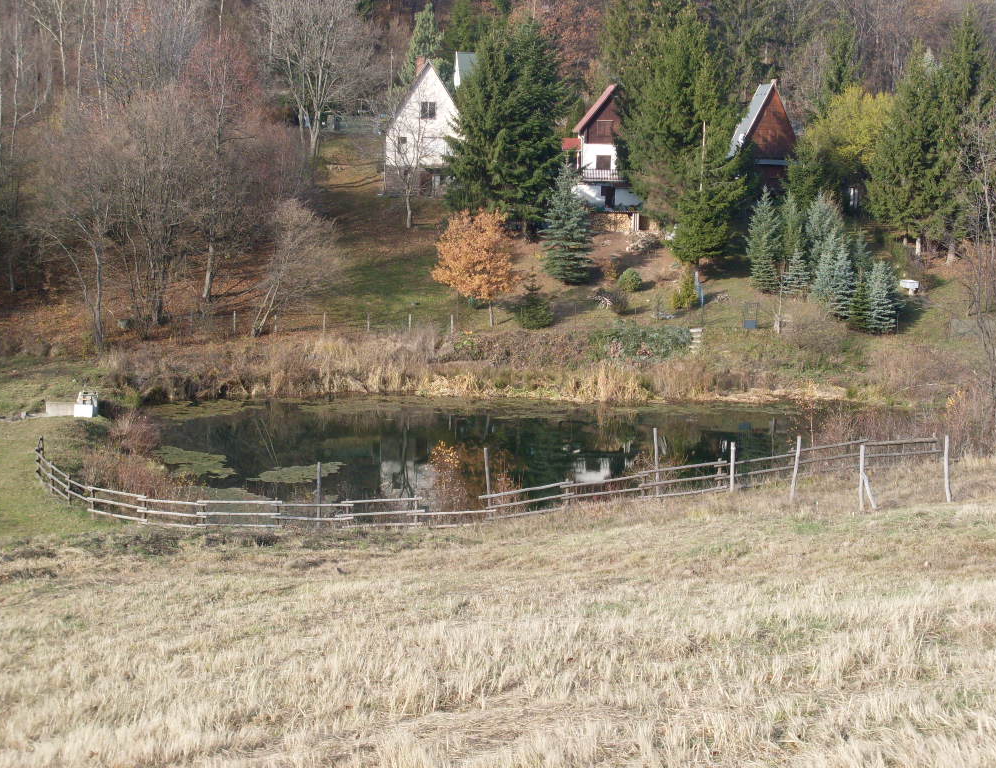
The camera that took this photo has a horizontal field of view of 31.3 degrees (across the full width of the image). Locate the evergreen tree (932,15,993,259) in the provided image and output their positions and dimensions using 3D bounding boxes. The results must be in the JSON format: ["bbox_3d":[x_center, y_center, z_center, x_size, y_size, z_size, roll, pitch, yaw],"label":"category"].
[{"bbox_3d":[33.739,-18.111,128.942,4.504,17.960,4.504,1,9,0],"label":"evergreen tree"}]

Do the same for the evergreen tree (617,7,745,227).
[{"bbox_3d":[13.960,-20.230,135.750,9.790,16.930,9.790,1,9,0],"label":"evergreen tree"}]

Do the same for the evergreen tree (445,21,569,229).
[{"bbox_3d":[0.650,-19.440,134.770,9.420,16.000,9.420,1,9,0],"label":"evergreen tree"}]

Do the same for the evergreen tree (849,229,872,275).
[{"bbox_3d":[25.651,-9.018,125.596,1.769,3.817,1.769,1,9,0],"label":"evergreen tree"}]

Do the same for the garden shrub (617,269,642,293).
[{"bbox_3d":[9.150,-7.200,123.540,1.810,1.670,1.810,1,9,0],"label":"garden shrub"}]

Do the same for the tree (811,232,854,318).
[{"bbox_3d":[22.596,-7.364,119.543,2.829,5.930,2.829,1,9,0],"label":"tree"}]

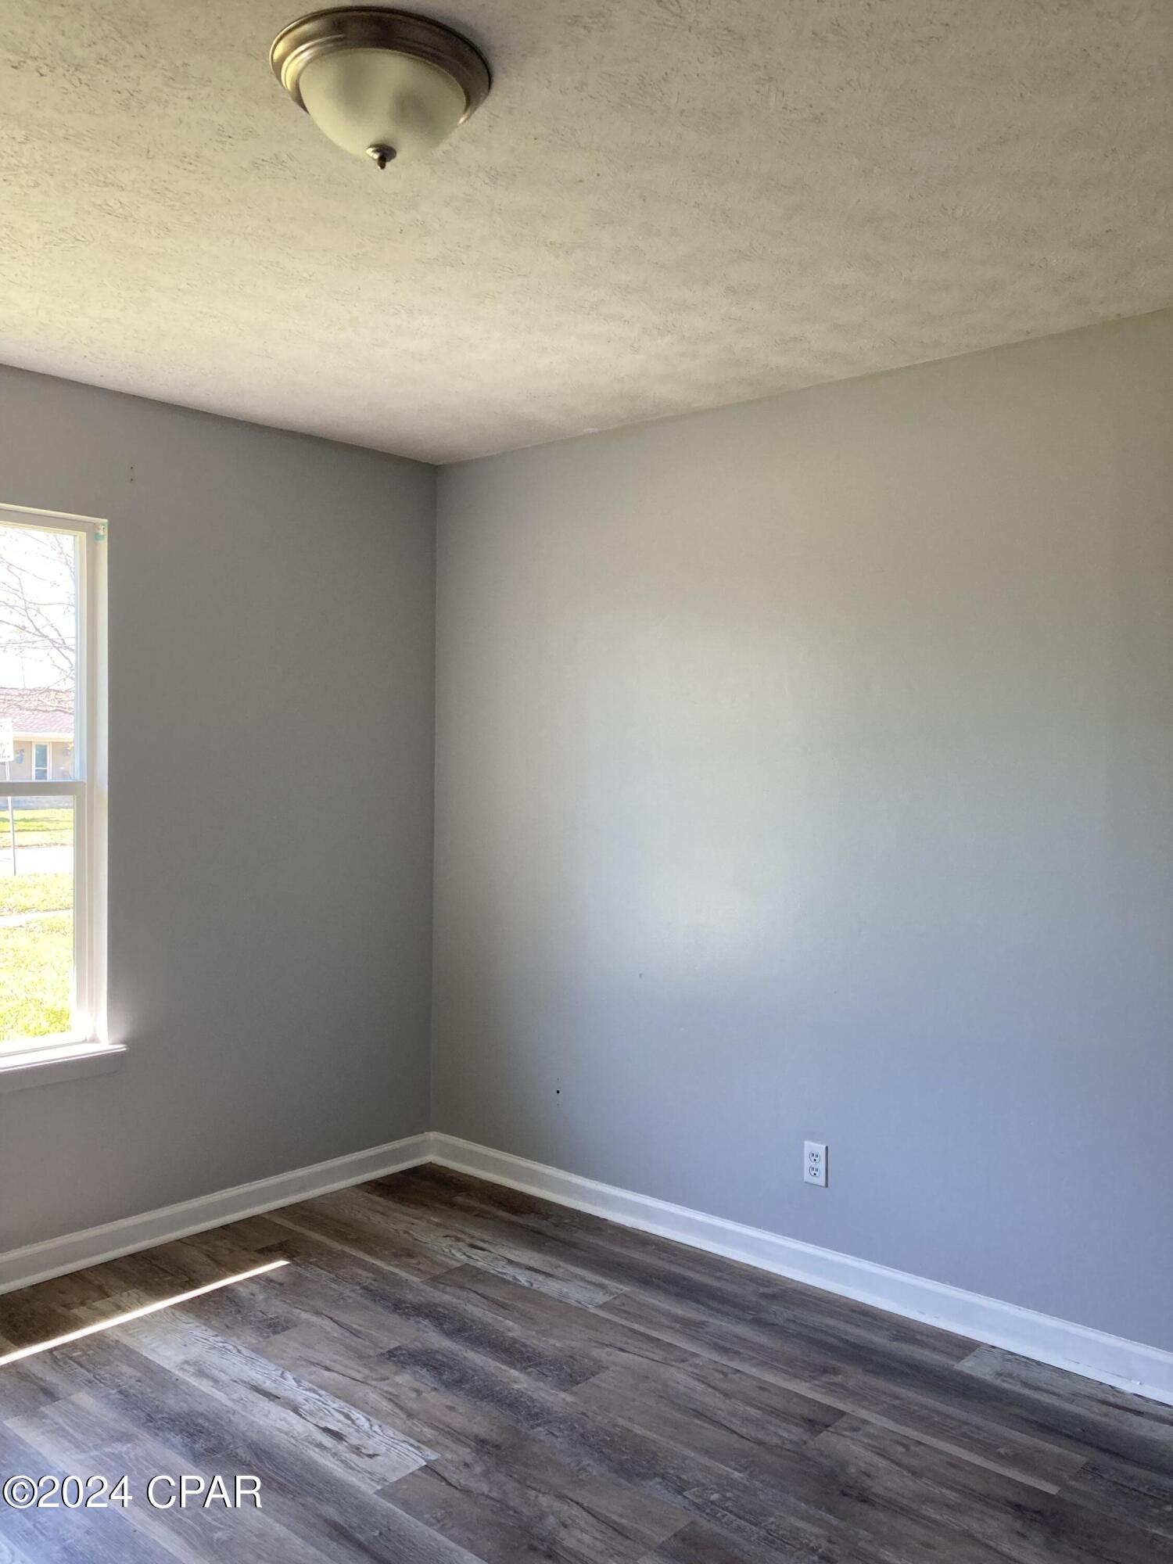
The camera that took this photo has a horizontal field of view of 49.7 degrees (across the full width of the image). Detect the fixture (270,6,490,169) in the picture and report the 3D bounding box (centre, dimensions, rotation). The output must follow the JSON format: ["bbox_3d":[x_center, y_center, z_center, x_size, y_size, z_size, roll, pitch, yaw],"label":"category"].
[{"bbox_3d":[-0.303,-0.981,1.872,0.322,0.148,0.322,1,1,0],"label":"fixture"}]

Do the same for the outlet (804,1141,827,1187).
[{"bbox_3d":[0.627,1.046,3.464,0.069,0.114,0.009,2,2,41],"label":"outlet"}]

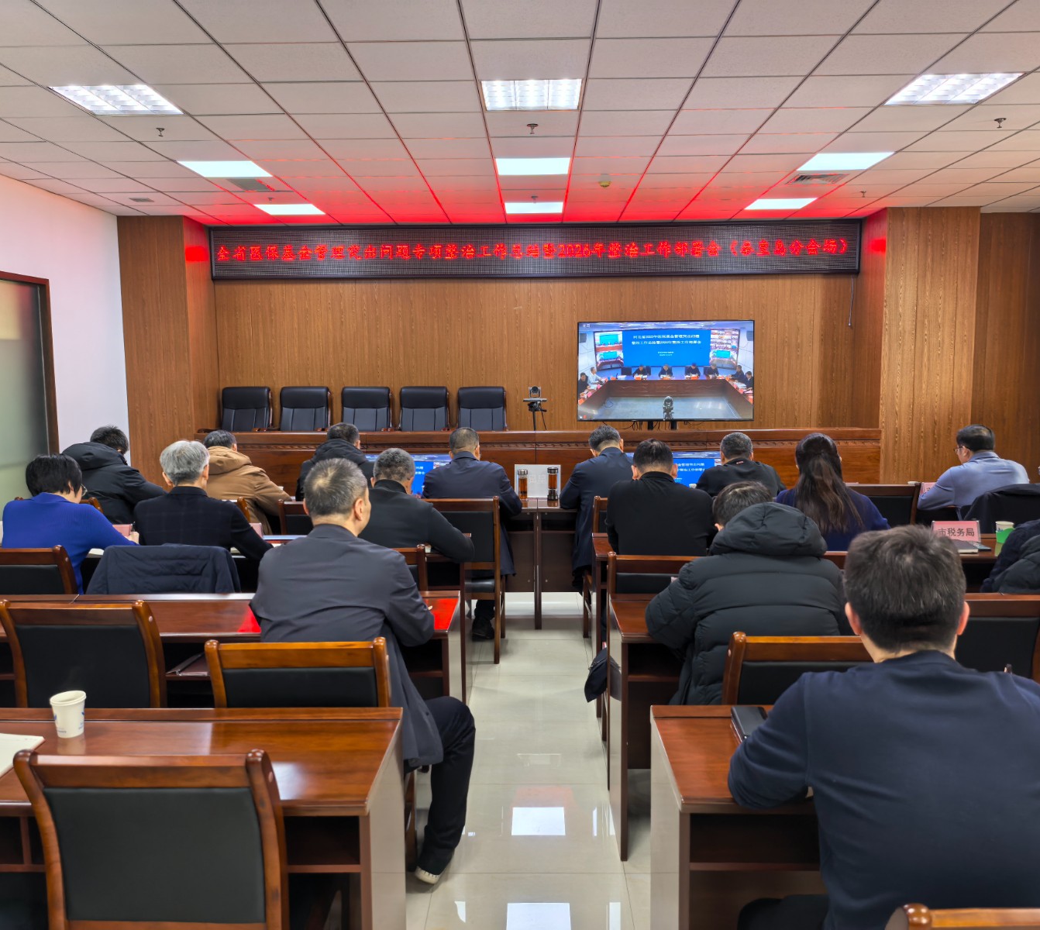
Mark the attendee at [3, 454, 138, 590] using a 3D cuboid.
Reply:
[{"bbox_3d":[-1.898,0.566,3.788,0.520,1.240,0.680,1,7,9],"label":"attendee"}]

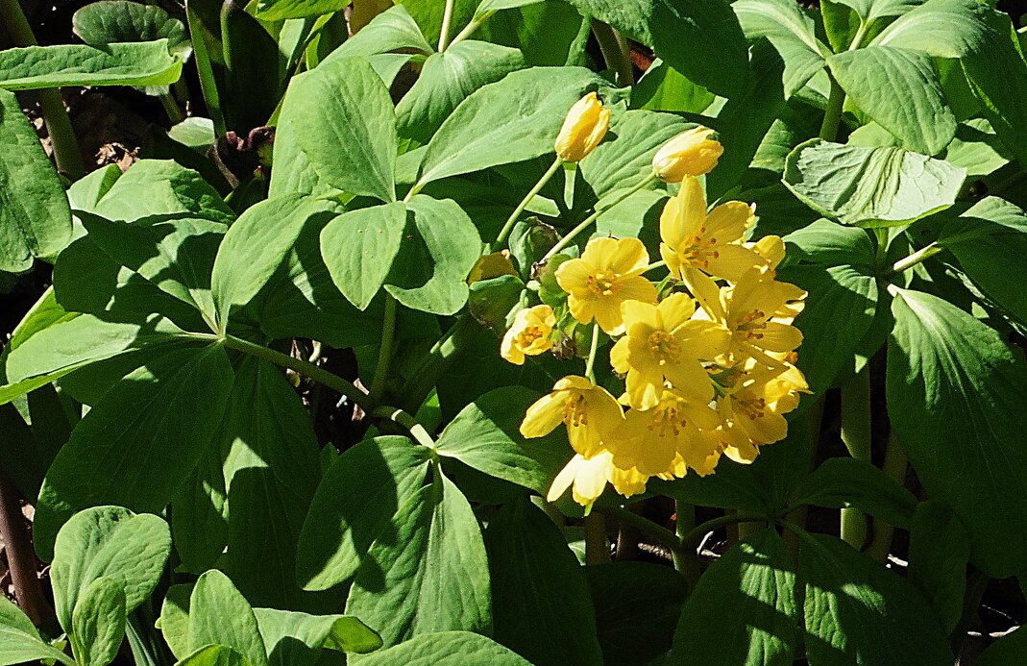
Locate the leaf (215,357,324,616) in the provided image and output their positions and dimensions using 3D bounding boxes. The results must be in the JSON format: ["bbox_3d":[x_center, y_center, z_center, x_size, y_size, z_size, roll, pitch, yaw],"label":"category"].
[{"bbox_3d":[-0.050,0.031,0.925,0.022,0.008,0.052,-3,76,-1],"label":"leaf"}]

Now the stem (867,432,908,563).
[{"bbox_3d":[0.080,0.035,0.975,0.005,0.037,0.005,9,36,0],"label":"stem"}]

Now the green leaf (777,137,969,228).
[{"bbox_3d":[0.076,-0.032,0.960,0.038,0.009,0.027,6,38,3],"label":"green leaf"}]

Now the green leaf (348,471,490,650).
[{"bbox_3d":[-0.020,0.050,0.990,0.027,0.009,0.040,16,78,10],"label":"green leaf"}]

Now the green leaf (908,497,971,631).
[{"bbox_3d":[0.092,0.051,0.990,0.013,0.029,0.005,0,-6,-28],"label":"green leaf"}]

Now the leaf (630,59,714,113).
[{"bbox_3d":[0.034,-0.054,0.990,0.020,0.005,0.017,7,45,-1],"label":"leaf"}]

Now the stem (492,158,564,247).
[{"bbox_3d":[0.003,-0.029,1.000,0.002,0.024,0.002,38,10,12],"label":"stem"}]

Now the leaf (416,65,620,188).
[{"bbox_3d":[0.001,-0.045,1.025,0.046,0.009,0.024,-25,47,-16],"label":"leaf"}]

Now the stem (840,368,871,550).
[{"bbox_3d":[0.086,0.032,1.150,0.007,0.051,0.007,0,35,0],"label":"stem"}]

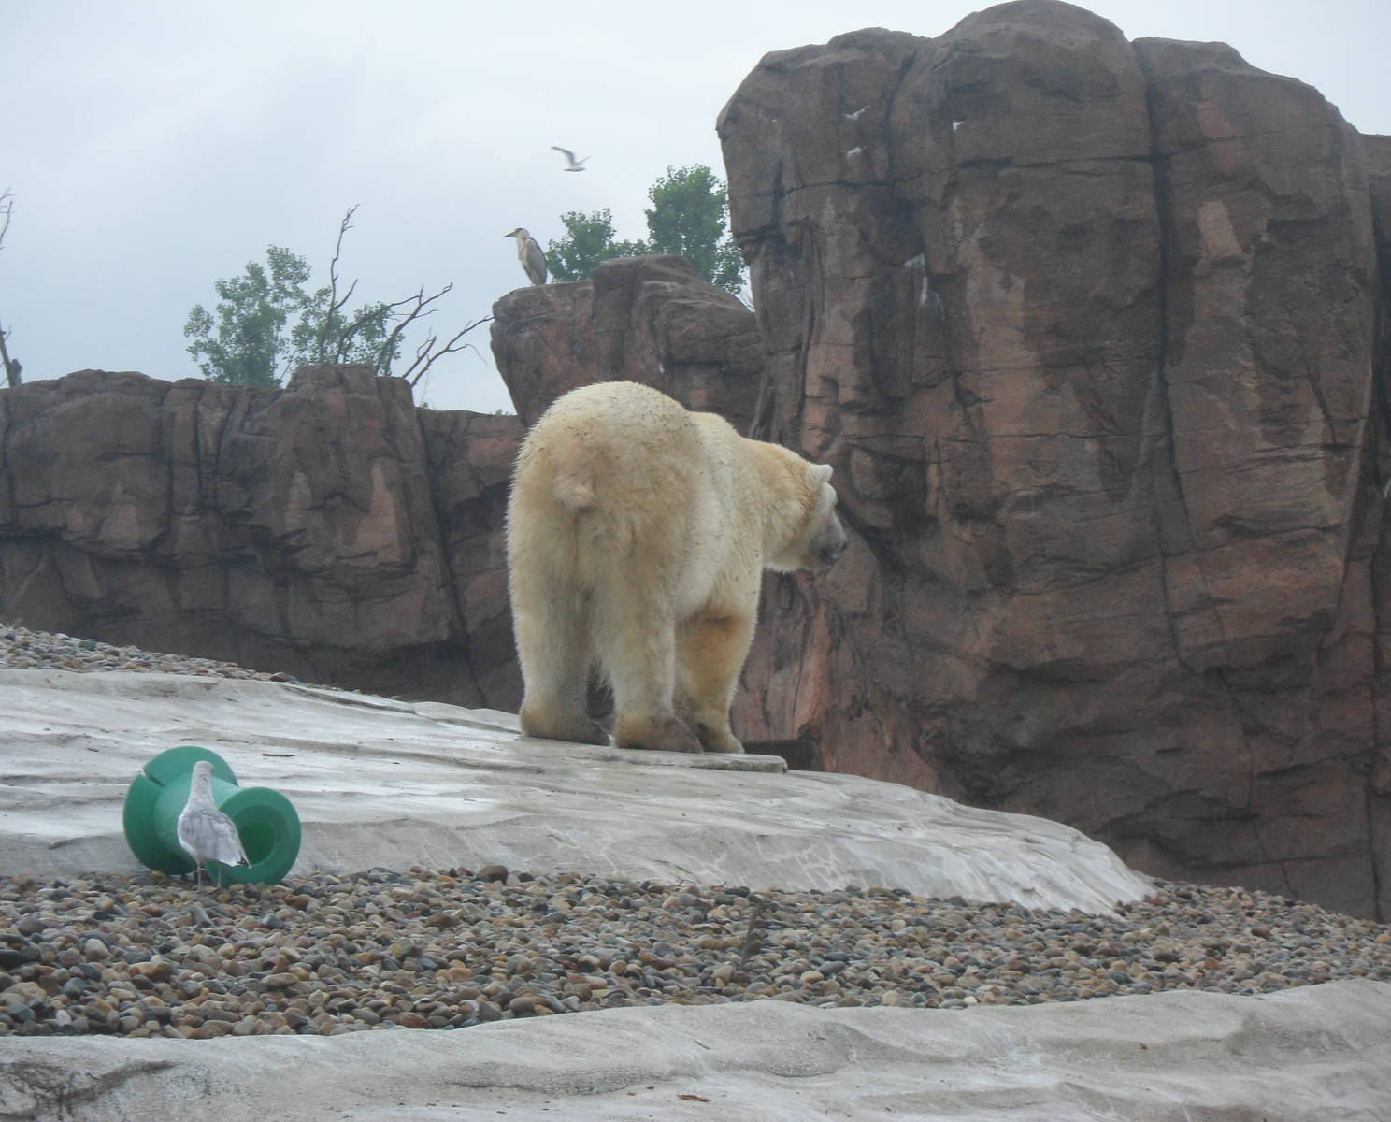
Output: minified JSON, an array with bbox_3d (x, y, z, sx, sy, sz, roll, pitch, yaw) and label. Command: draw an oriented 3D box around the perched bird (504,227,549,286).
[{"bbox_3d":[-1.171,-2.103,60.000,0.290,0.400,0.160,0,0,-22],"label":"perched bird"}]

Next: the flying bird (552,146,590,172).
[{"bbox_3d":[-1.512,-4.867,105.000,0.400,0.310,0.760,0,0,41],"label":"flying bird"}]

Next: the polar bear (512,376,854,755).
[{"bbox_3d":[-0.006,0.019,32.000,0.780,1.340,1.900,0,0,20],"label":"polar bear"}]

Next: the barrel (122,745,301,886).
[{"bbox_3d":[-1.546,0.850,28.000,0.425,0.425,0.480,0,12,-30],"label":"barrel"}]

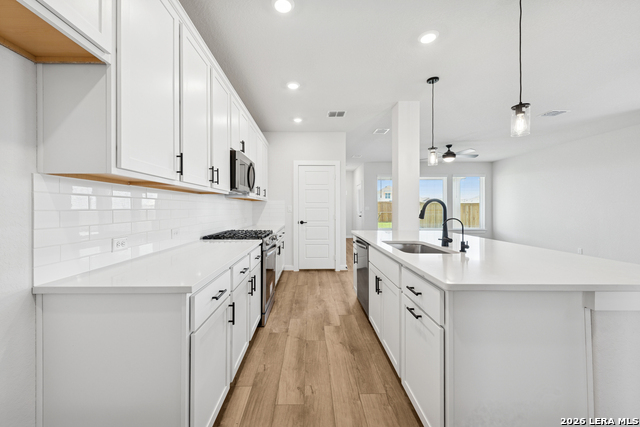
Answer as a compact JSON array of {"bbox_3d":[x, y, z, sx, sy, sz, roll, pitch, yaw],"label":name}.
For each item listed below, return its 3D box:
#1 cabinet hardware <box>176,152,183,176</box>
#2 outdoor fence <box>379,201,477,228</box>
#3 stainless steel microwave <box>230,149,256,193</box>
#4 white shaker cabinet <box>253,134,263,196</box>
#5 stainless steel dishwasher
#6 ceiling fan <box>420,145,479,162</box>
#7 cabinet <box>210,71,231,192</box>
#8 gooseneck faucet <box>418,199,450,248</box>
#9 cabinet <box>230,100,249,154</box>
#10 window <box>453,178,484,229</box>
[{"bbox_3d":[-0.857,-0.300,1.519,0.035,0.136,0.013,0,1,-2],"label":"cabinet hardware"},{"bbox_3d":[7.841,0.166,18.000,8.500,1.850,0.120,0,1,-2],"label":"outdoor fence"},{"bbox_3d":[-1.051,-0.446,2.935,0.410,0.415,0.757,0,1,-2],"label":"stainless steel microwave"},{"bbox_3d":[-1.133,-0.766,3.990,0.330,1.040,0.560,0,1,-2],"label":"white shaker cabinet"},{"bbox_3d":[0.771,0.707,2.830,0.610,0.800,0.600,0,1,-2],"label":"stainless steel dishwasher"},{"bbox_3d":[3.043,-1.405,5.850,1.330,0.415,1.330,0,1,-2],"label":"ceiling fan"},{"bbox_3d":[-1.062,-0.716,2.305,0.330,1.040,0.460,0,1,-2],"label":"cabinet"},{"bbox_3d":[0.977,0.079,2.095,0.270,0.395,0.080,0,1,-2],"label":"gooseneck faucet"},{"bbox_3d":[-1.089,-0.961,2.935,0.330,0.600,0.760,0,1,-2],"label":"cabinet"},{"bbox_3d":[4.969,-0.360,8.300,1.030,1.740,0.120,0,1,-2],"label":"window"}]

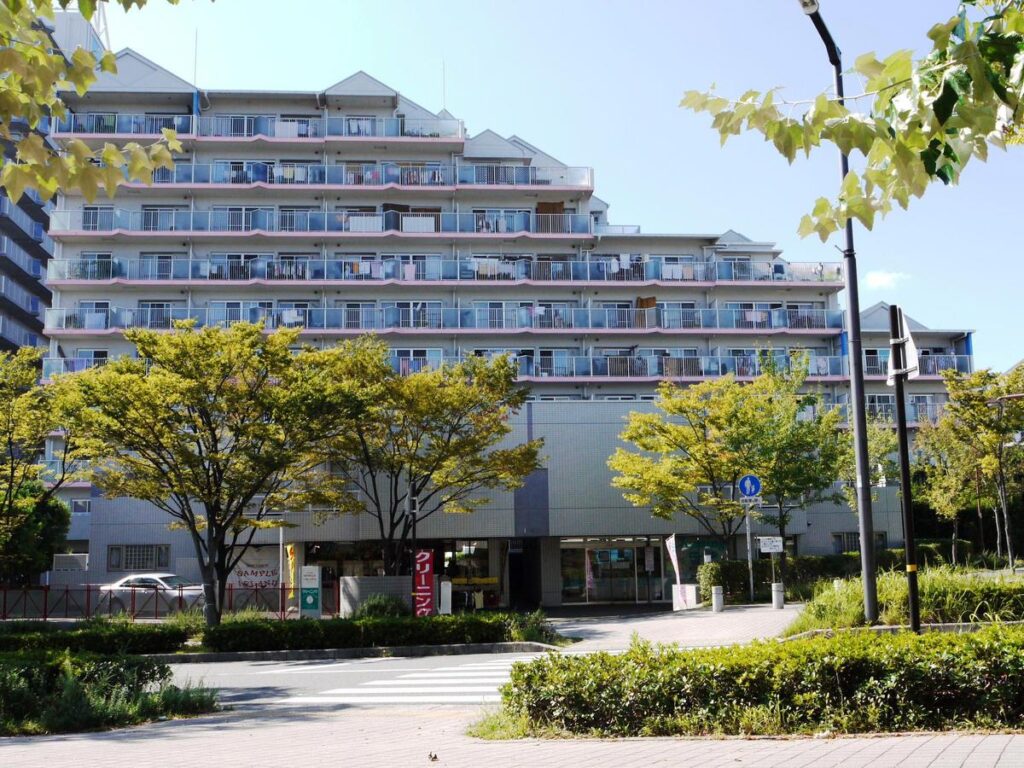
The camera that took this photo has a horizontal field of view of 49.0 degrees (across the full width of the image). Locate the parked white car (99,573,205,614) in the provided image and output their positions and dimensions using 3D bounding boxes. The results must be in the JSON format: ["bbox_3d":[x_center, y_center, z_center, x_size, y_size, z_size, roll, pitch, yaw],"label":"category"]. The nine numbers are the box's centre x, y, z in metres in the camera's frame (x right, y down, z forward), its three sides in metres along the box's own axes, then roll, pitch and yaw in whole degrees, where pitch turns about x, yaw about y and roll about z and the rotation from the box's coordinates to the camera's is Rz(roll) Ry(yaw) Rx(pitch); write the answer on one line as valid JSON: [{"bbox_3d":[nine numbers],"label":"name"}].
[{"bbox_3d":[-12.439,7.383,39.333,4.600,1.450,1.740,-3,-9,15],"label":"parked white car"}]

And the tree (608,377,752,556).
[{"bbox_3d":[5.562,3.449,36.907,4.740,7.480,4.740,-1,-9,0],"label":"tree"}]

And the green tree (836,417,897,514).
[{"bbox_3d":[12.998,4.291,40.824,2.260,6.260,2.260,-1,-9,0],"label":"green tree"}]

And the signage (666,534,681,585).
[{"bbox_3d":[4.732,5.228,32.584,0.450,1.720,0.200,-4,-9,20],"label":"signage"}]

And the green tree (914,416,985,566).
[{"bbox_3d":[17.860,4.492,45.853,2.860,6.540,2.860,-1,-9,0],"label":"green tree"}]

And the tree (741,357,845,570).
[{"bbox_3d":[8.375,2.818,33.463,3.100,7.380,3.100,-1,-9,0],"label":"tree"}]

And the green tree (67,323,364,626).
[{"bbox_3d":[-6.721,2.135,25.473,6.760,7.210,6.760,-1,-9,0],"label":"green tree"}]

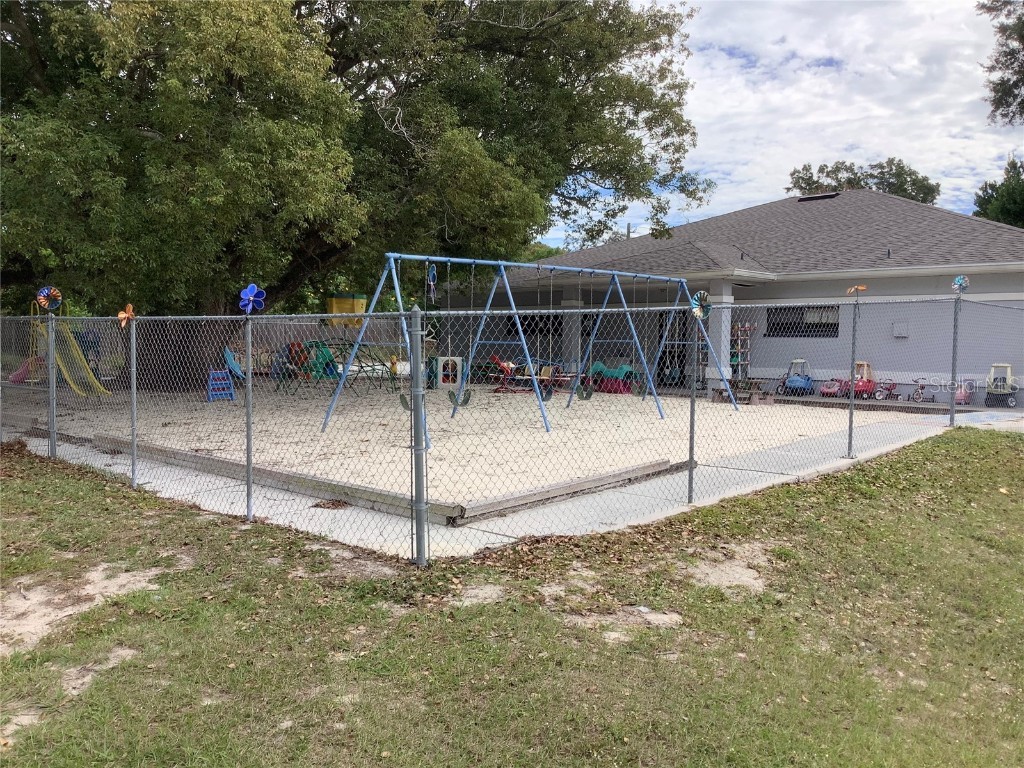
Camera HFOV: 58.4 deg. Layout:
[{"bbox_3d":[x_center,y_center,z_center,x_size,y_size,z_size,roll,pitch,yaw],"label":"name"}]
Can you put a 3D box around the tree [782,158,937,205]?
[{"bbox_3d":[20.976,-7.464,55.315,11.000,12.260,11.000,2,3,21],"label":"tree"}]

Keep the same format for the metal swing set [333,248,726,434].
[{"bbox_3d":[0.863,-0.663,14.989,2.067,2.518,8.297,3,4,40],"label":"metal swing set"}]

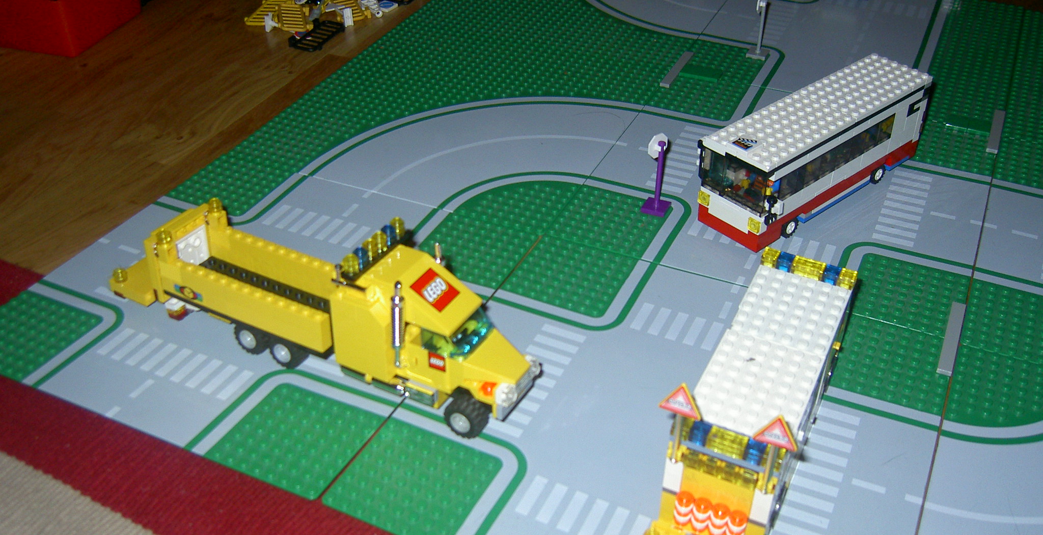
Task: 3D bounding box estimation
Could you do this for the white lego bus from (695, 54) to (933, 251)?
[{"bbox_3d":[0.199,-0.079,0.691,0.179,0.067,0.052,-28,45,-31],"label":"white lego bus"}]

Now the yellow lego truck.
[{"bbox_3d":[-0.117,0.006,0.556,0.268,0.086,0.051,18,38,23],"label":"yellow lego truck"}]

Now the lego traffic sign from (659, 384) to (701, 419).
[{"bbox_3d":[0.066,0.053,0.418,0.018,0.017,0.004,15,40,21],"label":"lego traffic sign"}]

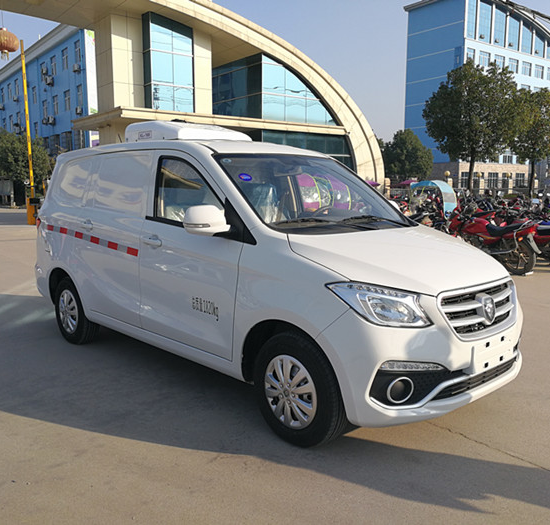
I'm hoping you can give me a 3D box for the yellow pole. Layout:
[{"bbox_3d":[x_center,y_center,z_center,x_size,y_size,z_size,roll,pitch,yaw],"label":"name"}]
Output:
[{"bbox_3d":[-10.181,-5.215,22.244,0.337,7.330,0.337,0,8,0],"label":"yellow pole"}]

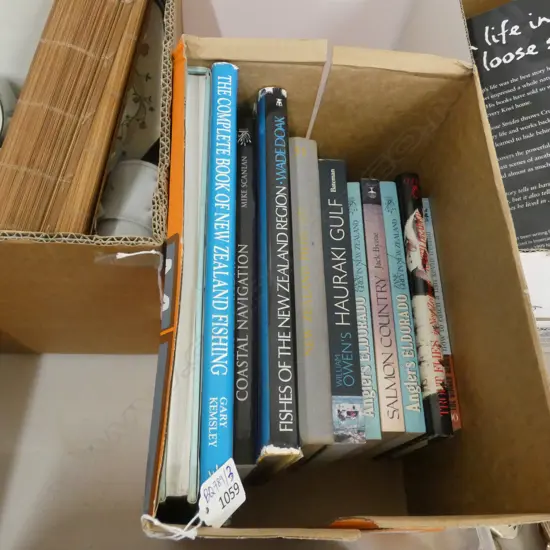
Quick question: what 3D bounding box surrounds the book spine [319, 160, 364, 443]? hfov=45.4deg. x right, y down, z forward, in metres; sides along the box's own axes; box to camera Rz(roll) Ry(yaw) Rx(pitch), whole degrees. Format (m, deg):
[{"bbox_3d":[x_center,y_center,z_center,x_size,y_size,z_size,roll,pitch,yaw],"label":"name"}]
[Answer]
[{"bbox_3d":[0.036,0.042,0.563,0.022,0.154,0.230,3,65,-9],"label":"book spine"}]

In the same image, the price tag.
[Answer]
[{"bbox_3d":[-0.027,0.113,0.335,0.036,0.002,0.024,-28,100,-59],"label":"price tag"}]

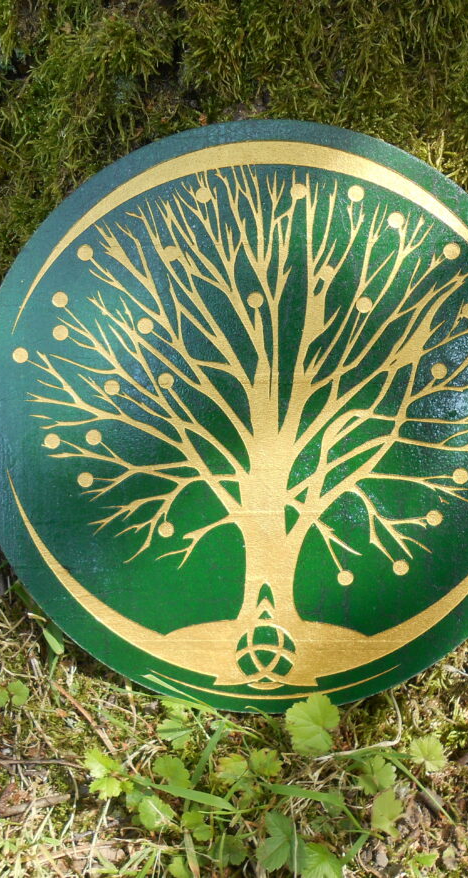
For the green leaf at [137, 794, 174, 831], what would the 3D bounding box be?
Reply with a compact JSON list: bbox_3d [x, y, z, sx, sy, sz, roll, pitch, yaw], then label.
[{"bbox_3d":[-0.036,0.171,0.402,0.017,0.003,0.016,36,59,22],"label":"green leaf"}]

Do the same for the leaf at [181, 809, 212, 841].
[{"bbox_3d":[-0.017,0.175,0.400,0.014,0.003,0.014,-33,60,-24],"label":"leaf"}]

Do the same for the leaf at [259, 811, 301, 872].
[{"bbox_3d":[0.019,0.163,0.355,0.017,0.005,0.027,8,60,5],"label":"leaf"}]

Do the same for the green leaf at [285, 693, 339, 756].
[{"bbox_3d":[0.038,0.137,0.422,0.026,0.005,0.030,-6,62,1],"label":"green leaf"}]

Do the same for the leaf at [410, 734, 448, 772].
[{"bbox_3d":[0.096,0.156,0.435,0.019,0.005,0.019,7,57,13],"label":"leaf"}]

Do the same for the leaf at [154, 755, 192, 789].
[{"bbox_3d":[-0.029,0.159,0.420,0.018,0.005,0.017,26,58,15],"label":"leaf"}]

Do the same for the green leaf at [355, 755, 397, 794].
[{"bbox_3d":[0.069,0.162,0.425,0.019,0.005,0.018,7,53,5],"label":"green leaf"}]

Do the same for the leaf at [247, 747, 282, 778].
[{"bbox_3d":[0.013,0.143,0.388,0.015,0.004,0.015,27,63,15],"label":"leaf"}]

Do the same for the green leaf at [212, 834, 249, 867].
[{"bbox_3d":[-0.001,0.170,0.362,0.015,0.004,0.015,-17,61,-10],"label":"green leaf"}]

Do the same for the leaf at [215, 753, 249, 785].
[{"bbox_3d":[-0.001,0.146,0.388,0.015,0.004,0.017,6,60,4],"label":"leaf"}]

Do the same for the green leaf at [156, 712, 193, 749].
[{"bbox_3d":[-0.029,0.143,0.430,0.018,0.004,0.018,-9,56,-8],"label":"green leaf"}]

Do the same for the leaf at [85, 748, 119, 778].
[{"bbox_3d":[-0.059,0.143,0.388,0.017,0.004,0.013,30,68,22],"label":"leaf"}]

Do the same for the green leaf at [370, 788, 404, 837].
[{"bbox_3d":[0.072,0.176,0.415,0.015,0.005,0.020,3,53,2],"label":"green leaf"}]

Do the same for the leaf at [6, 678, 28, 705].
[{"bbox_3d":[-0.113,0.131,0.455,0.012,0.004,0.015,7,57,-5],"label":"leaf"}]

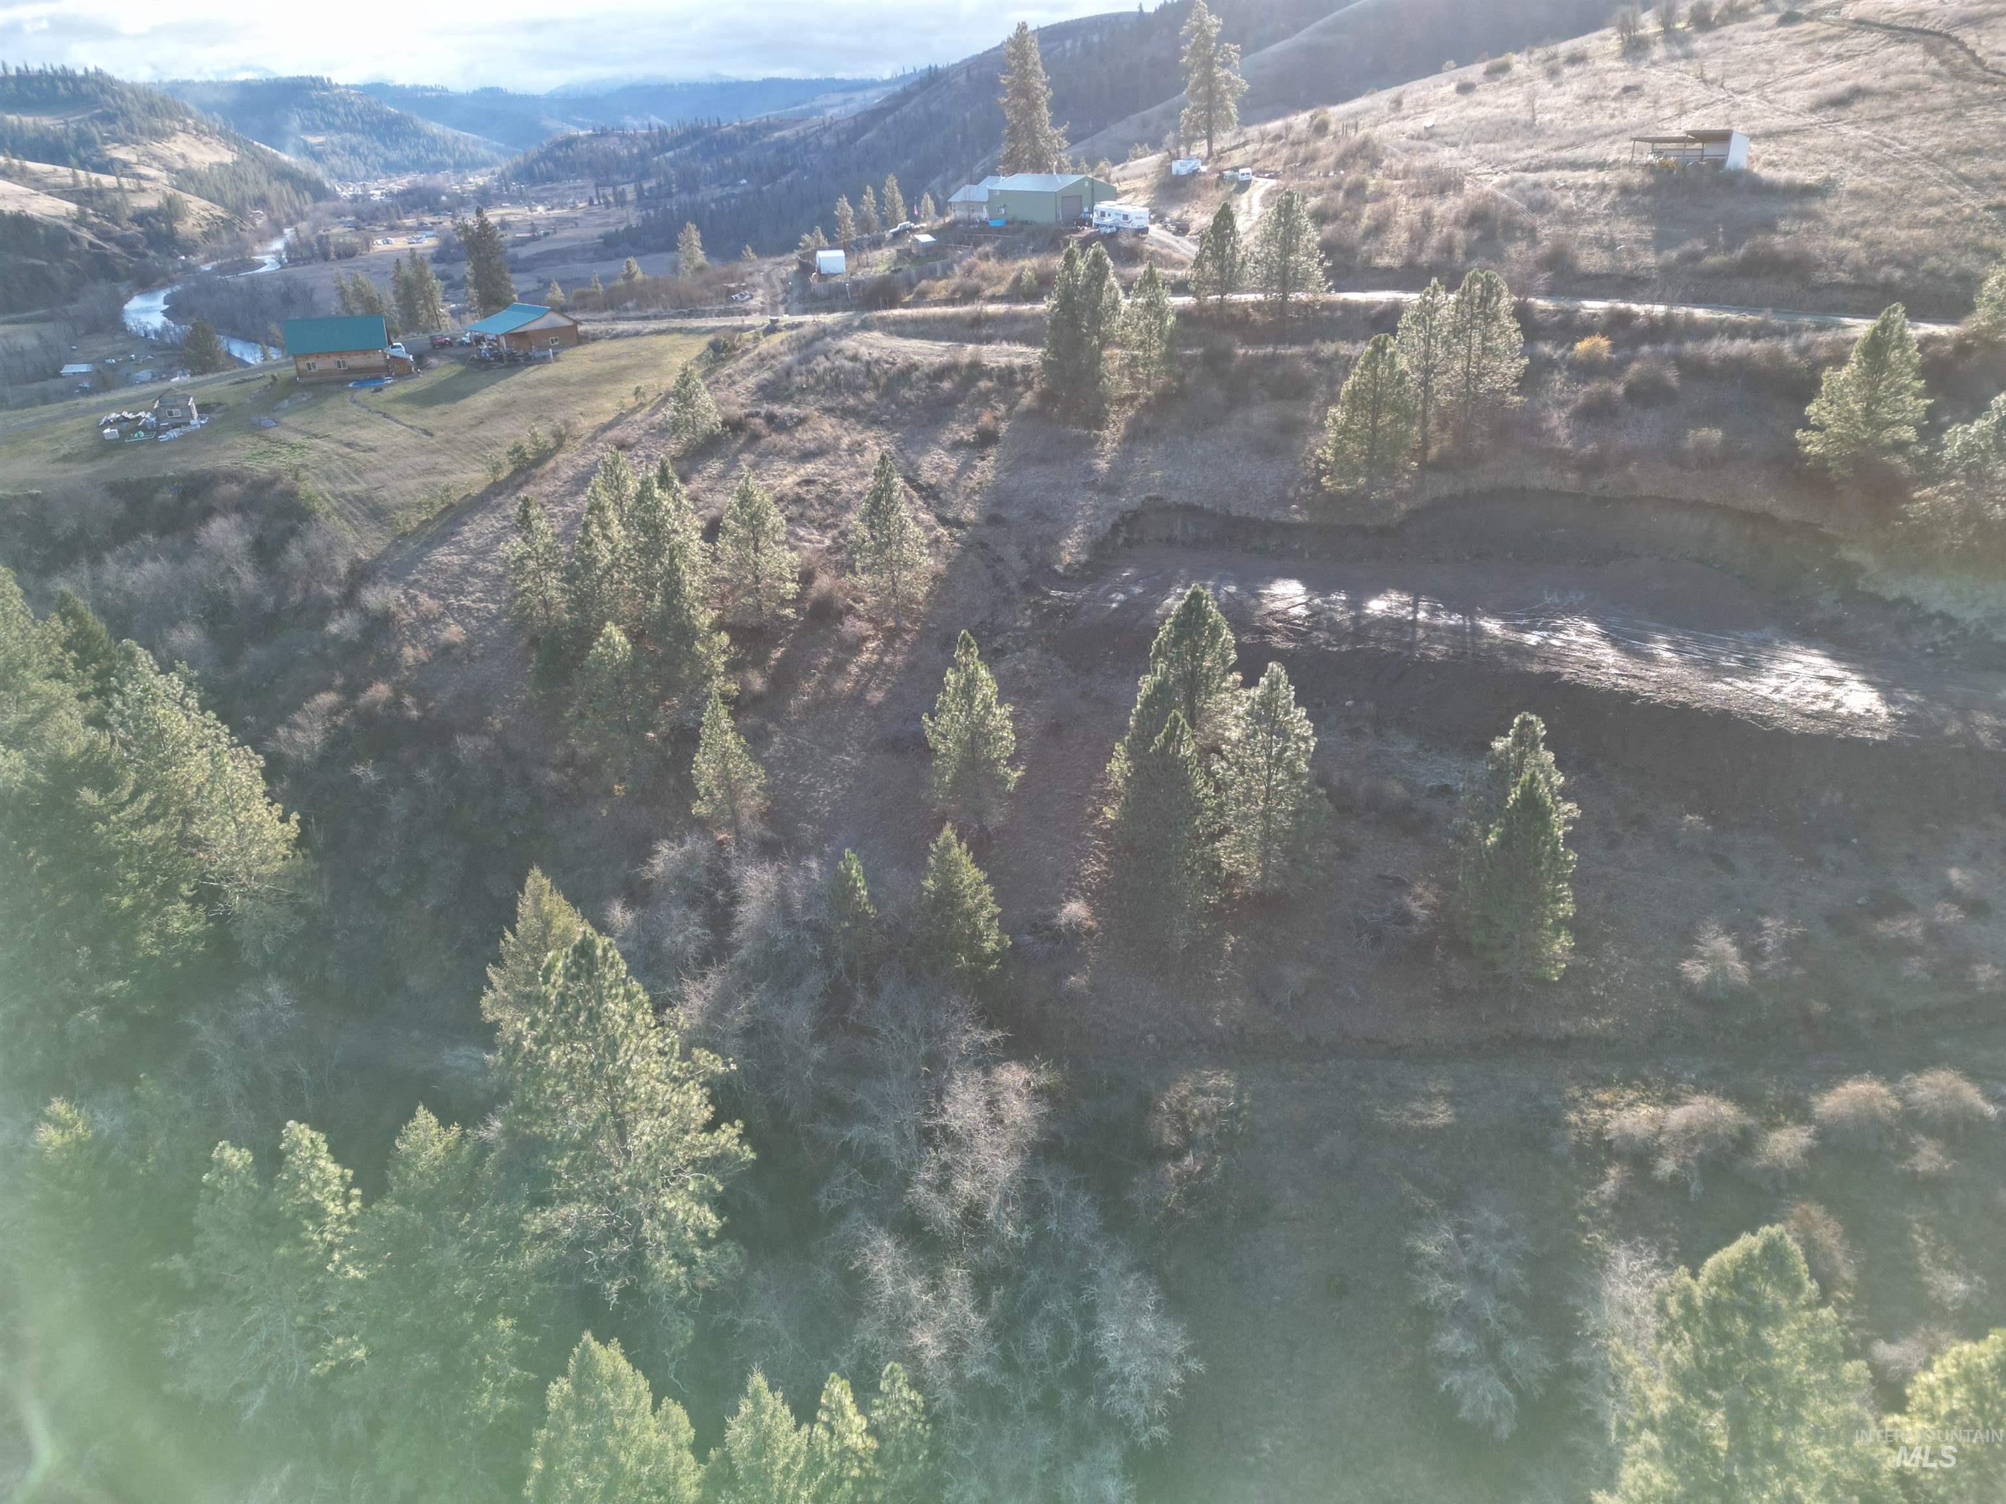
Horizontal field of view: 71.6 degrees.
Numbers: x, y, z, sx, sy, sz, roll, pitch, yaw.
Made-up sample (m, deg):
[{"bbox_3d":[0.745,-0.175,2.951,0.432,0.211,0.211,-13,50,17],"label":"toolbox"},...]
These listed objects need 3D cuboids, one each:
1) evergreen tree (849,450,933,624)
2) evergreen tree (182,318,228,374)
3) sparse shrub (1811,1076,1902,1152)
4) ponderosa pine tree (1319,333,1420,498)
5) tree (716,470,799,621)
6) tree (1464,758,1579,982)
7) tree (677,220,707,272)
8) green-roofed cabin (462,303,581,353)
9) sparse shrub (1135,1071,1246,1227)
[{"bbox_3d":[-8.636,-16.095,106.203,6.387,13.864,6.387,-4,24,-4],"label":"evergreen tree"},{"bbox_3d":[-184.495,-92.792,320.000,9.350,13.880,9.350,0,24,0],"label":"evergreen tree"},{"bbox_3d":[37.880,15.606,61.500,3.340,2.290,3.340,0,24,0],"label":"sparse shrub"},{"bbox_3d":[24.595,-22.683,93.143,6.500,10.300,6.500,-2,24,0],"label":"ponderosa pine tree"},{"bbox_3d":[-16.312,-13.710,92.189,5.300,9.900,5.300,-2,24,0],"label":"tree"},{"bbox_3d":[24.741,5.455,65.500,4.890,11.090,4.890,0,24,0],"label":"tree"},{"bbox_3d":[-55.003,-88.773,245.000,4.810,9.240,4.810,0,24,0],"label":"tree"},{"bbox_3d":[-62.908,-56.120,184.000,9.600,5.200,12.000,17,29,33],"label":"green-roofed cabin"},{"bbox_3d":[7.956,16.068,58.500,4.530,5.800,4.530,0,24,0],"label":"sparse shrub"}]

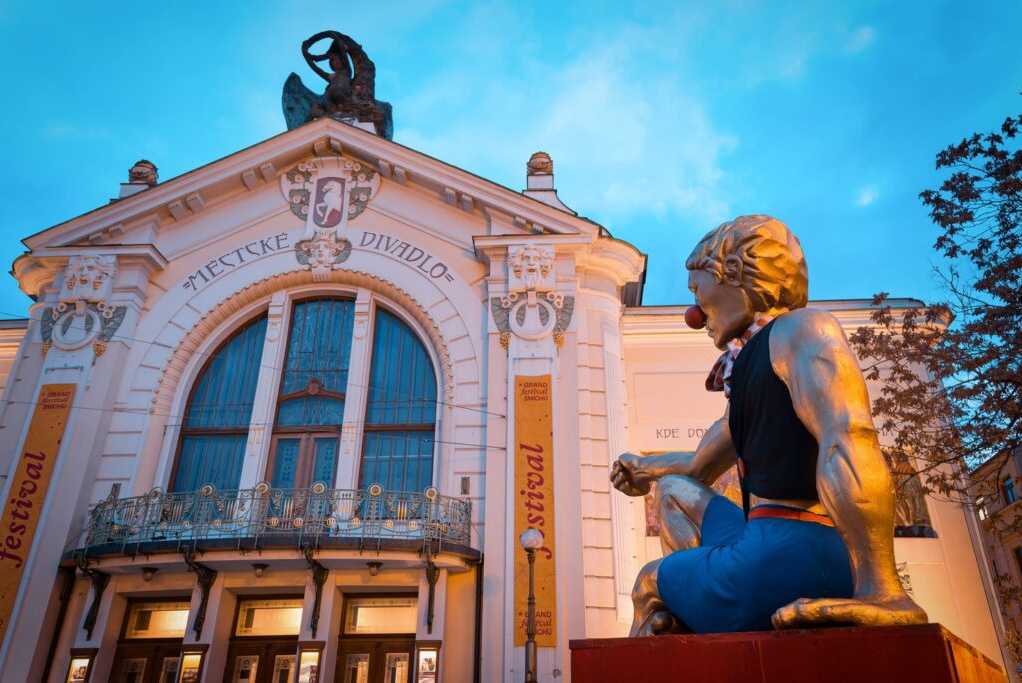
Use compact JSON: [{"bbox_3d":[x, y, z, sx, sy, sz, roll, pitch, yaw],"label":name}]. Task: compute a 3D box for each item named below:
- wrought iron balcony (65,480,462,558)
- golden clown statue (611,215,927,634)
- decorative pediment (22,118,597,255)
[{"bbox_3d":[-4.854,3.641,15.919,8.045,1.351,1.272,-1,-28,2],"label":"wrought iron balcony"},{"bbox_3d":[1.991,0.560,6.788,2.180,3.910,2.050,-12,-30,22],"label":"golden clown statue"},{"bbox_3d":[-4.829,-3.835,20.287,13.877,3.864,1.224,-1,-28,2],"label":"decorative pediment"}]

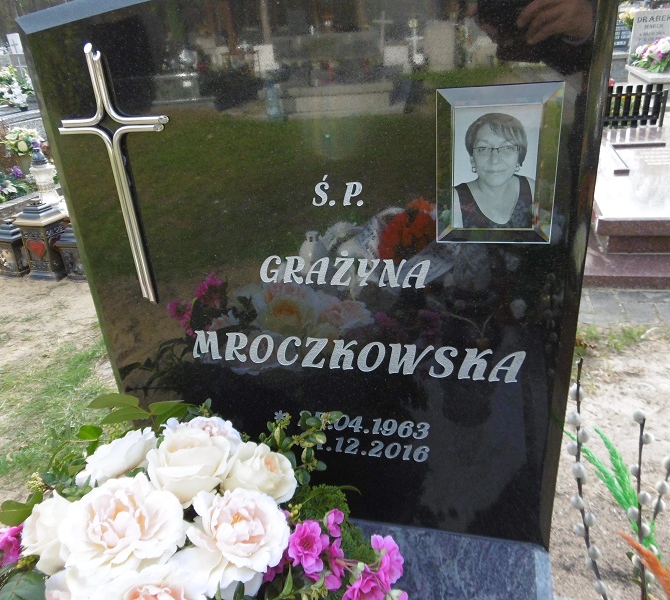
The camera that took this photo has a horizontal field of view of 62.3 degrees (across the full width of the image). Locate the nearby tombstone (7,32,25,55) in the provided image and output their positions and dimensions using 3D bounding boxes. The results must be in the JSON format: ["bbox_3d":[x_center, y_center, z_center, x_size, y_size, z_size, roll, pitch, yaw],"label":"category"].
[{"bbox_3d":[-9.187,-7.355,16.000,0.380,0.720,0.120,-6,25,-3],"label":"nearby tombstone"}]

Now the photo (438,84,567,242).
[{"bbox_3d":[0.151,-0.122,0.523,0.110,0.150,0.014,2,26,15],"label":"photo"}]

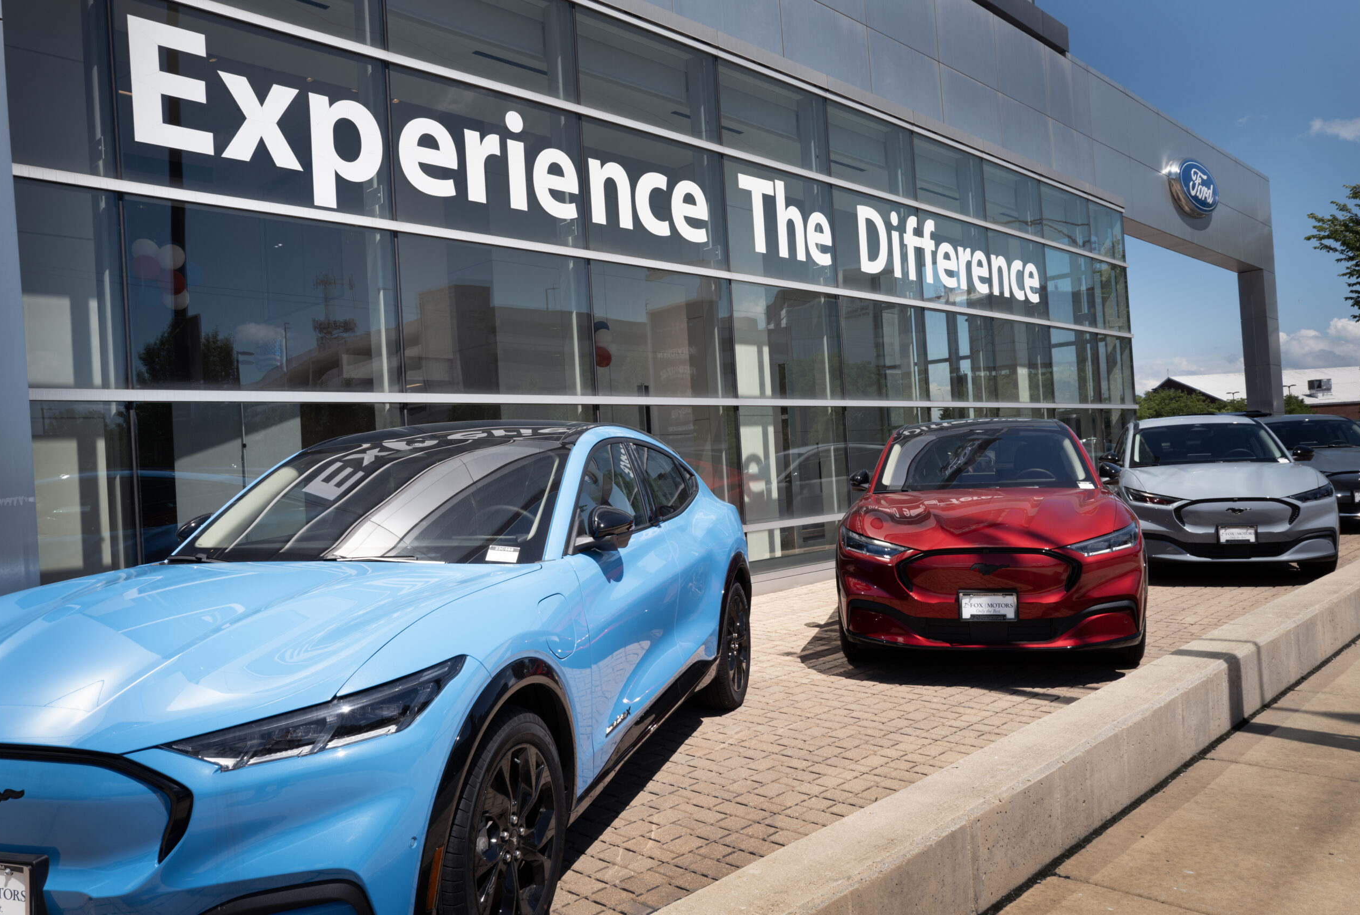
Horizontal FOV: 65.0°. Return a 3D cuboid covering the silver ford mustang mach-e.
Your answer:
[{"bbox_3d":[5.770,0.325,11.920,1.970,1.610,4.720,-2,1,18],"label":"silver ford mustang mach-e"}]

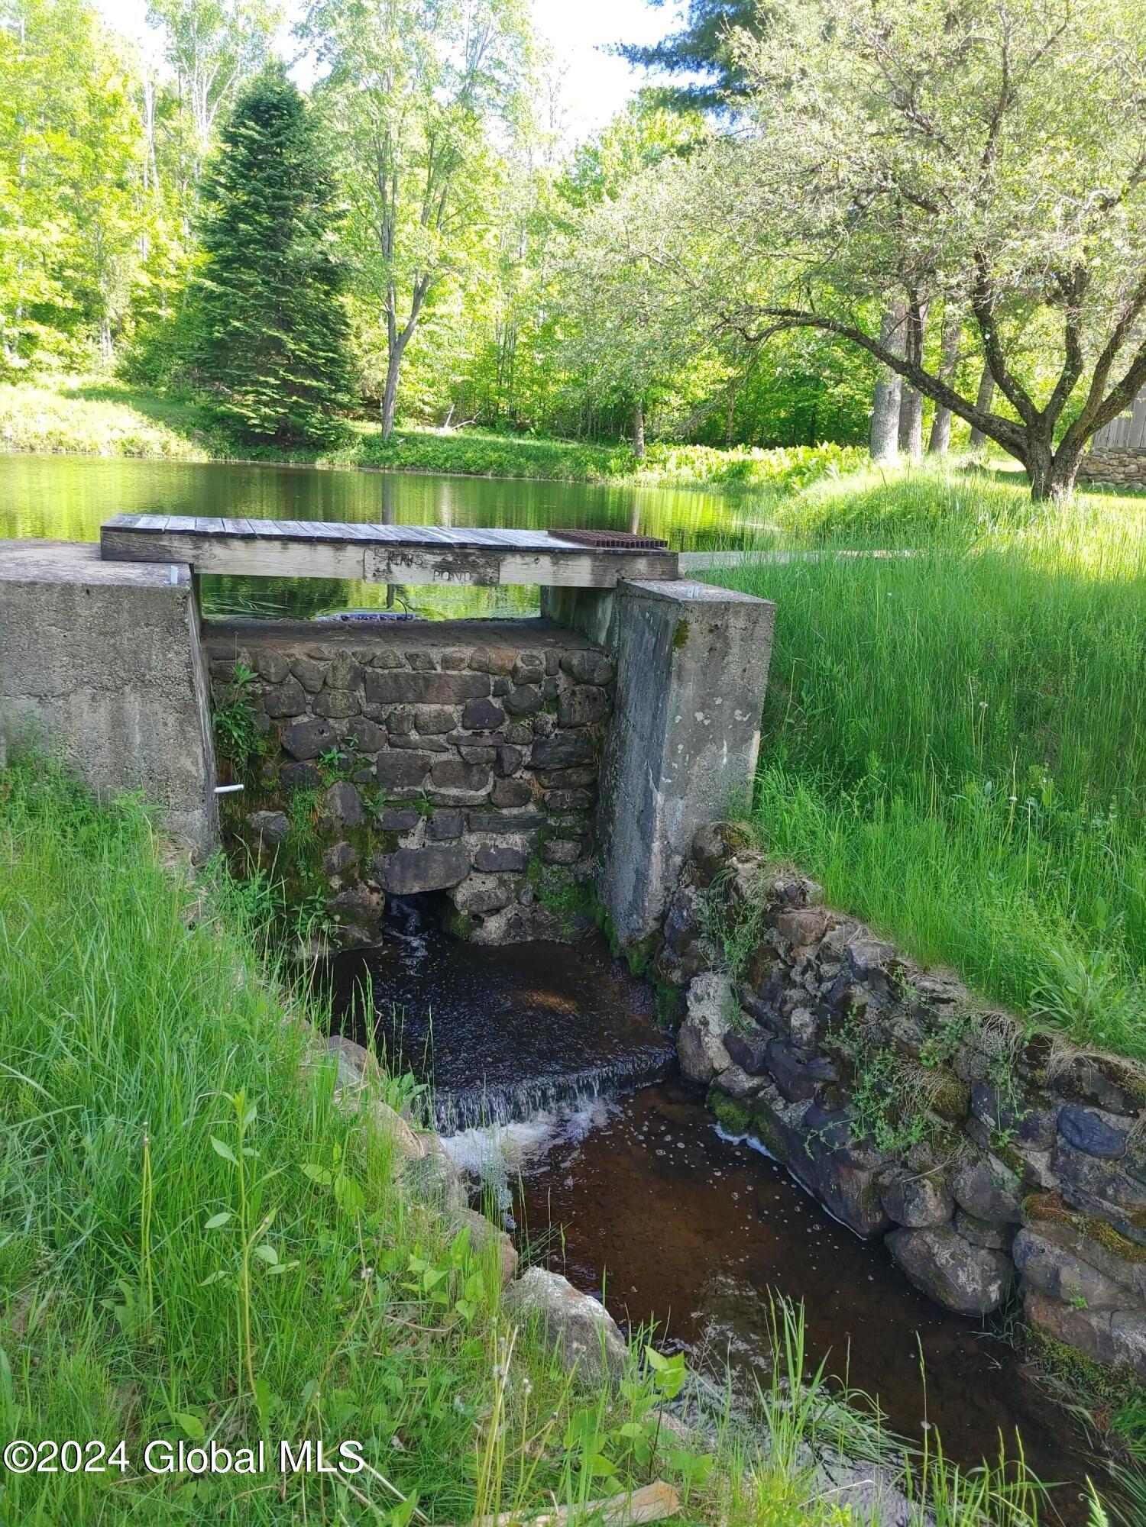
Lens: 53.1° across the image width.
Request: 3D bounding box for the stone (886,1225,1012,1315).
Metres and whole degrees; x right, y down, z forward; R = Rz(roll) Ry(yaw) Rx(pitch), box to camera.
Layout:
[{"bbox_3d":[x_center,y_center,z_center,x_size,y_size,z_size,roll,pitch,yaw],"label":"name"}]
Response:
[{"bbox_3d":[1.471,1.969,4.469,0.320,0.260,0.430,-7,18,-35],"label":"stone"}]

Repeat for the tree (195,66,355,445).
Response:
[{"bbox_3d":[-11.298,-19.244,44.092,6.145,13.447,6.145,0,15,-14],"label":"tree"}]

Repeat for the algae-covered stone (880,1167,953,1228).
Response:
[{"bbox_3d":[1.389,1.750,4.629,0.230,0.200,0.270,-7,18,-35],"label":"algae-covered stone"}]

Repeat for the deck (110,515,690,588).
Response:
[{"bbox_3d":[-1.036,-1.242,6.695,3.080,0.230,1.180,-1,16,-18],"label":"deck"}]

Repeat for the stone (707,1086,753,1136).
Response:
[{"bbox_3d":[0.739,1.630,5.359,0.200,0.220,0.210,-7,18,-35],"label":"stone"}]

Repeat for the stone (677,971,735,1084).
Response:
[{"bbox_3d":[0.666,1.323,5.742,0.260,0.530,0.260,-7,18,-35],"label":"stone"}]

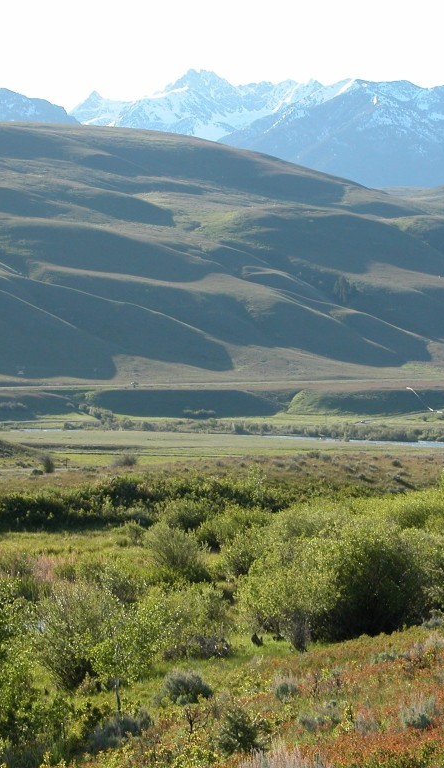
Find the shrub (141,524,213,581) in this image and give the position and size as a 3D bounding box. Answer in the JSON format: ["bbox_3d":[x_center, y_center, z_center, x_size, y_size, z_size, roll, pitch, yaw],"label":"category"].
[{"bbox_3d":[-1.812,6.750,86.000,2.708,2.469,2.627,0,1,0],"label":"shrub"}]

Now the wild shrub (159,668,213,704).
[{"bbox_3d":[-0.845,7.016,50.000,1.250,0.810,1.150,0,1,0],"label":"wild shrub"}]

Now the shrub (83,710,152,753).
[{"bbox_3d":[-1.534,5.164,32.000,1.008,0.652,0.856,0,1,0],"label":"shrub"}]

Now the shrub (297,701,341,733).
[{"bbox_3d":[2.056,7.093,46.000,0.937,0.660,0.862,0,1,0],"label":"shrub"}]

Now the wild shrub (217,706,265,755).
[{"bbox_3d":[0.373,6.980,43.500,0.967,0.967,0.890,0,1,0],"label":"wild shrub"}]

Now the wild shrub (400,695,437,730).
[{"bbox_3d":[2.987,5.020,33.000,0.581,0.550,0.563,0,1,0],"label":"wild shrub"}]

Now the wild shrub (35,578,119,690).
[{"bbox_3d":[-3.747,6.522,56.000,2.126,2.853,1.956,0,1,0],"label":"wild shrub"}]

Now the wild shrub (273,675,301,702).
[{"bbox_3d":[1.493,7.085,50.000,0.648,0.625,0.596,0,1,0],"label":"wild shrub"}]

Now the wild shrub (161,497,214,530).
[{"bbox_3d":[-1.646,6.320,103.000,2.576,1.908,2.498,0,1,0],"label":"wild shrub"}]

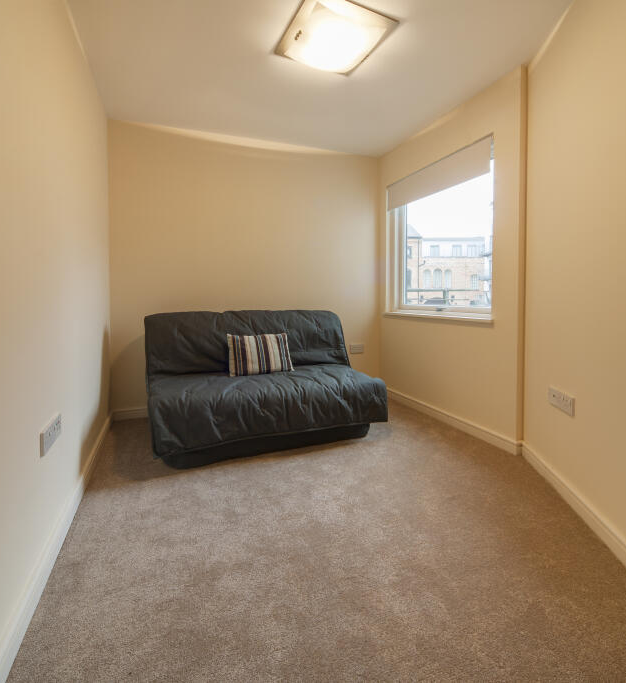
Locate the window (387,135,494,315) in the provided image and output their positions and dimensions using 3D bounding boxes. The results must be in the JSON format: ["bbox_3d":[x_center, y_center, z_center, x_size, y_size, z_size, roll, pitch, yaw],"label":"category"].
[{"bbox_3d":[0.976,-0.822,2.799,0.110,1.205,1.127,-2,6,-23],"label":"window"}]

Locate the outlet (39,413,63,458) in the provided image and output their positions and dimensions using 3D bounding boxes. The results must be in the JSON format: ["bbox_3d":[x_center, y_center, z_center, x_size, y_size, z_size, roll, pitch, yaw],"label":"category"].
[{"bbox_3d":[-0.996,0.354,1.298,0.014,0.087,0.180,-2,6,-23],"label":"outlet"}]

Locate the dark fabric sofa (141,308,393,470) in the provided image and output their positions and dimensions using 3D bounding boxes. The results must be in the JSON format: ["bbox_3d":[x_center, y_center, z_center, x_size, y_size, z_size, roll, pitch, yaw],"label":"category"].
[{"bbox_3d":[-0.328,0.220,2.550,1.520,0.870,0.930,-2,6,-19],"label":"dark fabric sofa"}]

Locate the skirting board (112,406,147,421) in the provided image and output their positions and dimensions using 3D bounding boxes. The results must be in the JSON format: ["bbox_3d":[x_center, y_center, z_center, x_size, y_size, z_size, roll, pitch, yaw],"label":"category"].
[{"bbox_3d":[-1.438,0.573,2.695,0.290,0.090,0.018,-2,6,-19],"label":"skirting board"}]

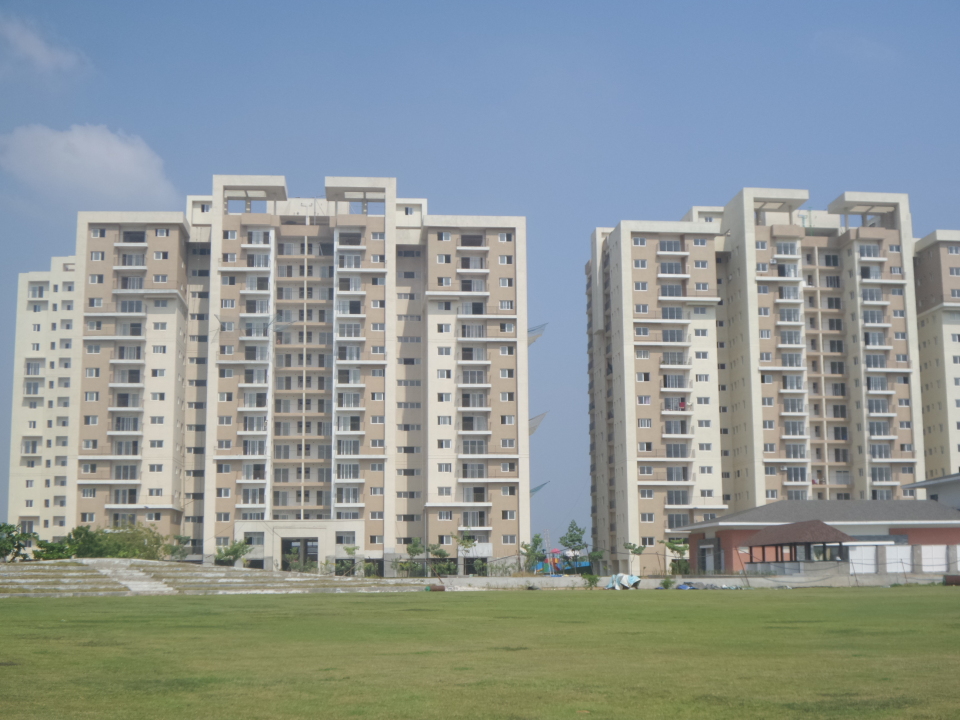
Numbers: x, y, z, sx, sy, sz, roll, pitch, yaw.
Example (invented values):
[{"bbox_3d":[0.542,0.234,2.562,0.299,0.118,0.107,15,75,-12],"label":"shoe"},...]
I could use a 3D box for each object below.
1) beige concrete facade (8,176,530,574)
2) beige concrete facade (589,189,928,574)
[{"bbox_3d":[-24.190,3.520,182.960,59.350,51.200,24.000,0,-9,-4],"label":"beige concrete facade"},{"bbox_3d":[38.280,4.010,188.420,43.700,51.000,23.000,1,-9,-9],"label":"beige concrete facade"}]

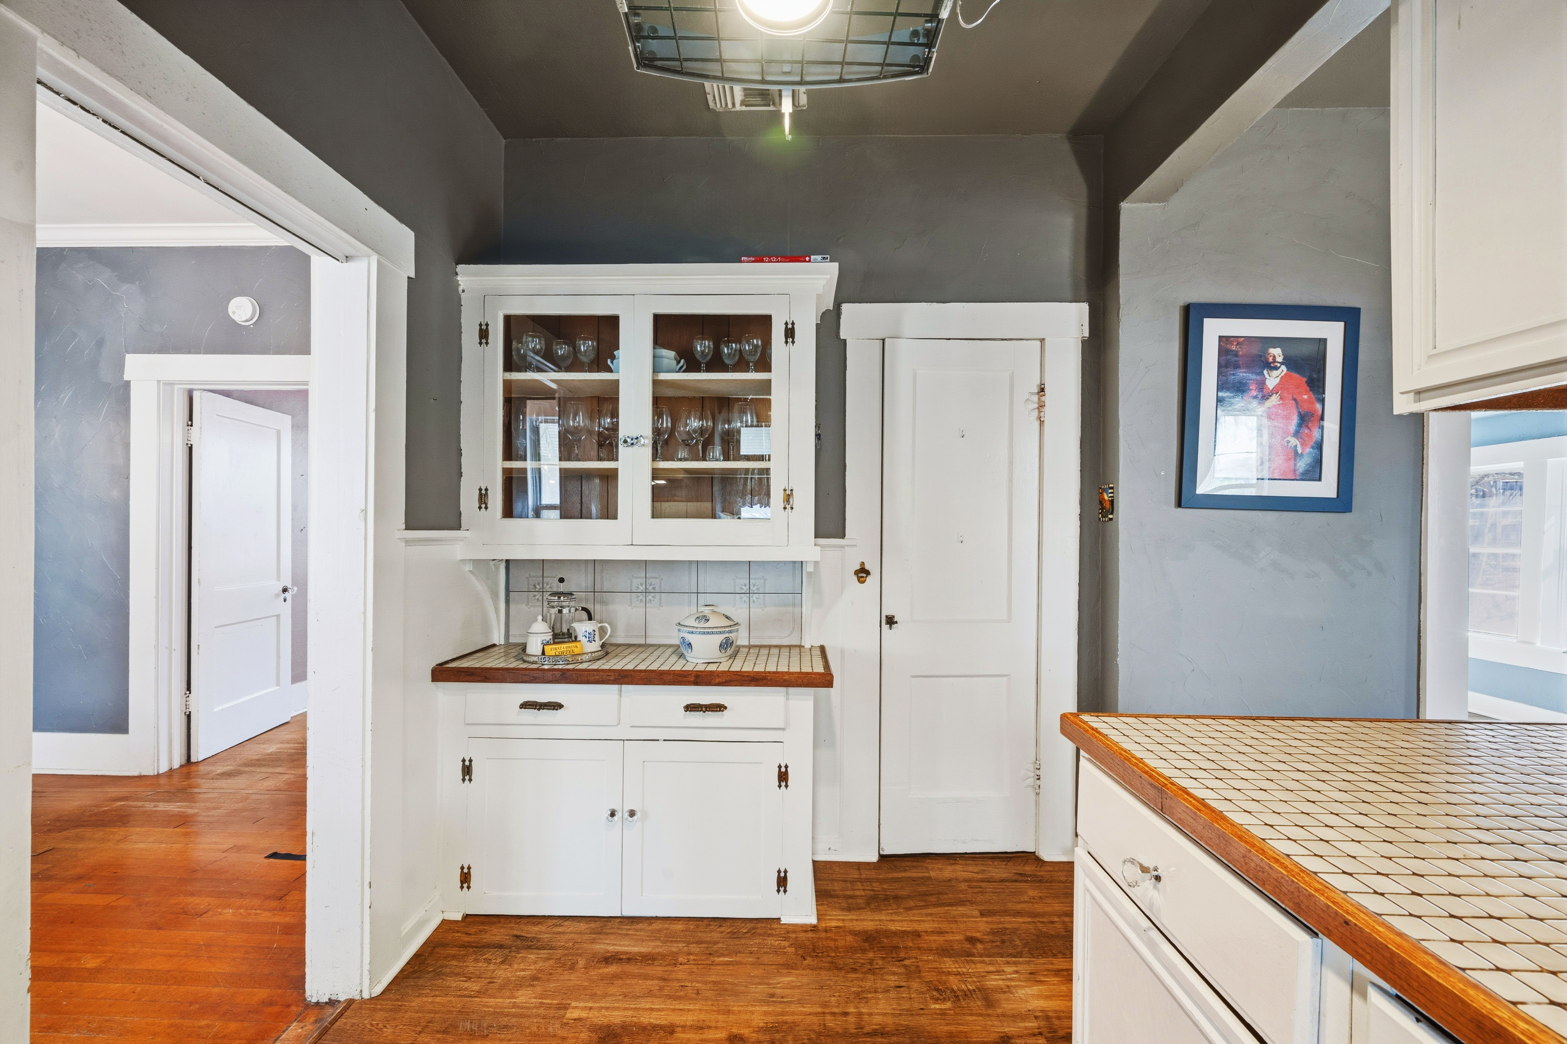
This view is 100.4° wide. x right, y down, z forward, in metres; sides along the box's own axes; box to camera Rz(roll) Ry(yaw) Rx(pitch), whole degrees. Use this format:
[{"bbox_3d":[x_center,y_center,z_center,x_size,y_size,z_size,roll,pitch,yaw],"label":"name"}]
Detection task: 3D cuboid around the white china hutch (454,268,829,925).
[{"bbox_3d":[-0.477,0.229,2.387,1.311,2.230,0.475,0,0,1],"label":"white china hutch"}]

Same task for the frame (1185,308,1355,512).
[{"bbox_3d":[1.798,-0.420,2.418,0.619,0.754,0.026,2,0,1],"label":"frame"}]

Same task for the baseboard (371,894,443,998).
[{"bbox_3d":[-1.150,1.292,2.012,0.022,0.096,0.360,0,0,1],"label":"baseboard"}]

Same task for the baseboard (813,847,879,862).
[{"bbox_3d":[0.247,1.318,2.602,0.252,0.060,0.022,0,0,1],"label":"baseboard"}]

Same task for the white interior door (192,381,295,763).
[{"bbox_3d":[-3.255,0.305,3.959,0.040,2.030,0.760,0,0,-5],"label":"white interior door"}]

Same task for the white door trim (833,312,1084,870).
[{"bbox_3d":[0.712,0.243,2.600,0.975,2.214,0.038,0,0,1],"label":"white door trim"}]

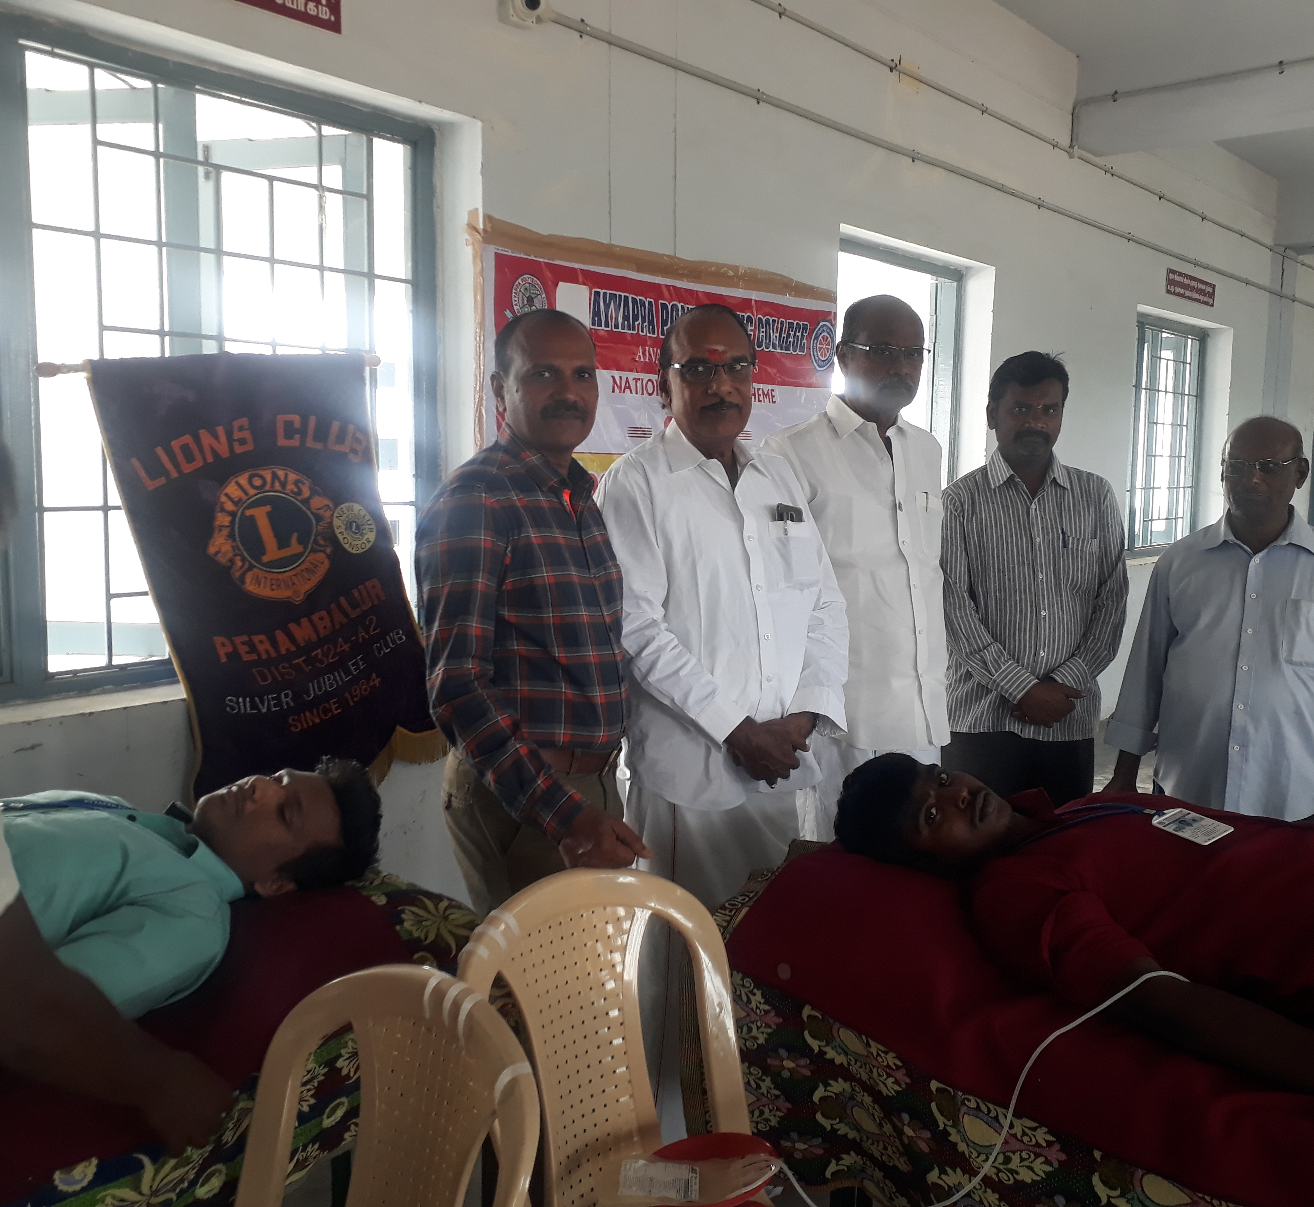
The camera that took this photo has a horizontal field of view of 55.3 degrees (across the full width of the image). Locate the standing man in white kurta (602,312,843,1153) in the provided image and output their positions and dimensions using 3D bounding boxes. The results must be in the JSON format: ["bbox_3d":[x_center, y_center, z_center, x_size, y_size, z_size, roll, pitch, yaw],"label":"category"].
[{"bbox_3d":[0.103,0.324,2.273,0.490,1.700,0.360,-2,7,-22],"label":"standing man in white kurta"}]

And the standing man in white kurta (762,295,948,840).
[{"bbox_3d":[0.377,0.276,2.516,0.470,1.747,0.320,-3,7,-30],"label":"standing man in white kurta"}]

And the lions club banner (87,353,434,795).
[{"bbox_3d":[-0.866,-0.017,3.009,0.080,1.180,0.760,6,18,41],"label":"lions club banner"}]

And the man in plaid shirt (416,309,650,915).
[{"bbox_3d":[-0.219,0.348,2.152,0.420,1.673,0.500,6,9,42],"label":"man in plaid shirt"}]

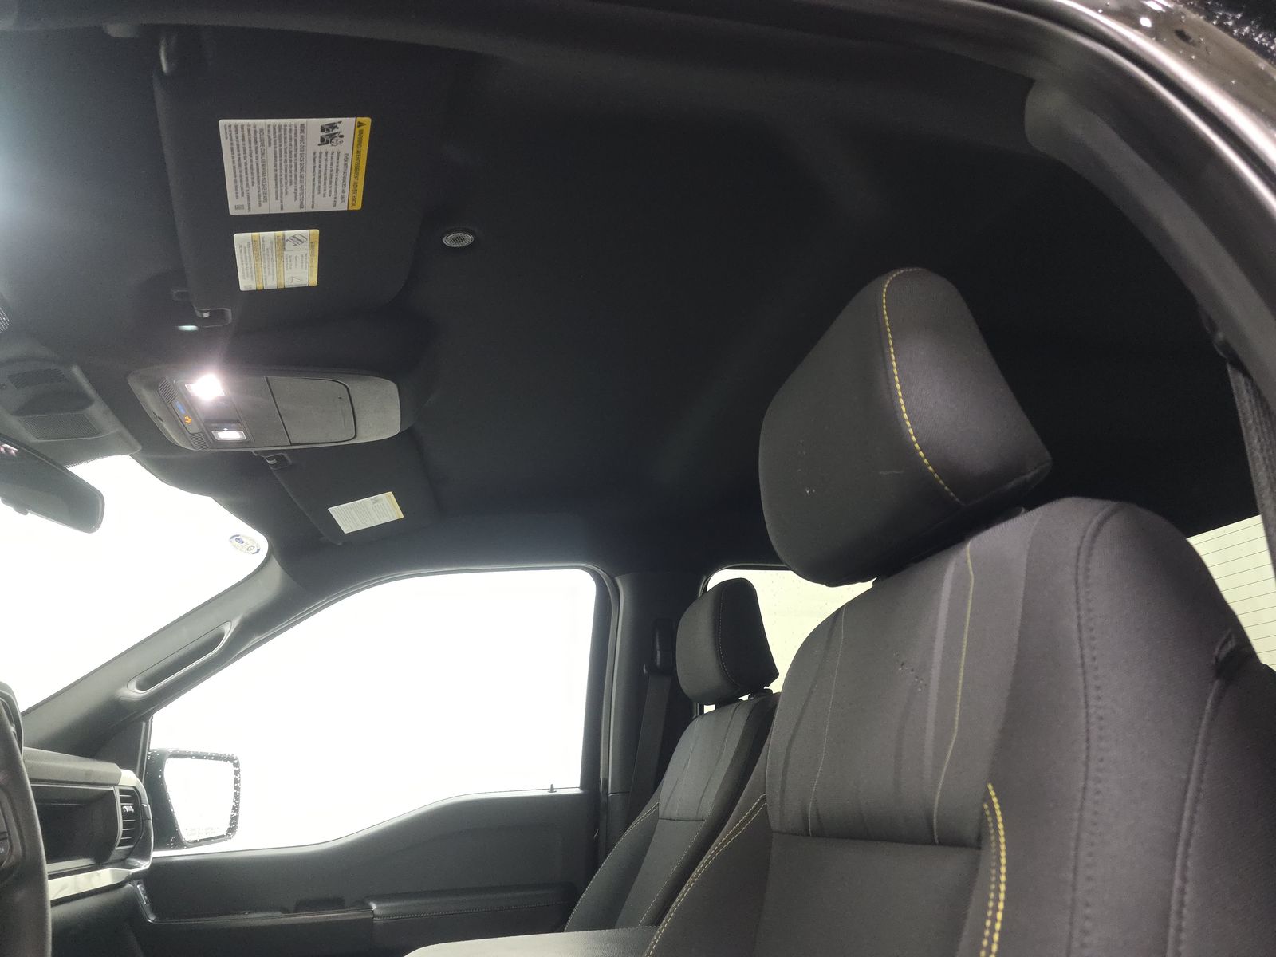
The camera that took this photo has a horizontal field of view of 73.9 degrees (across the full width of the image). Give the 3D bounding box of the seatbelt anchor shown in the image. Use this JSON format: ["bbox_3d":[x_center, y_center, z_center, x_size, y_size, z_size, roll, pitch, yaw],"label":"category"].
[{"bbox_3d":[0.047,0.368,1.848,0.062,0.118,0.042,3,-8,-14],"label":"seatbelt anchor"}]

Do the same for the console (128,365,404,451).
[{"bbox_3d":[-0.461,-0.104,1.109,0.295,0.042,0.225,-3,-19,-16],"label":"console"}]

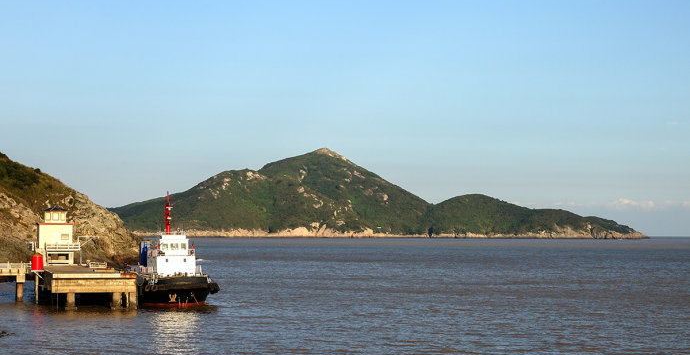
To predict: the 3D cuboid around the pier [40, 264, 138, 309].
[{"bbox_3d":[-41.160,17.000,197.110,12.000,4.950,47.000,1,-3,-16],"label":"pier"}]

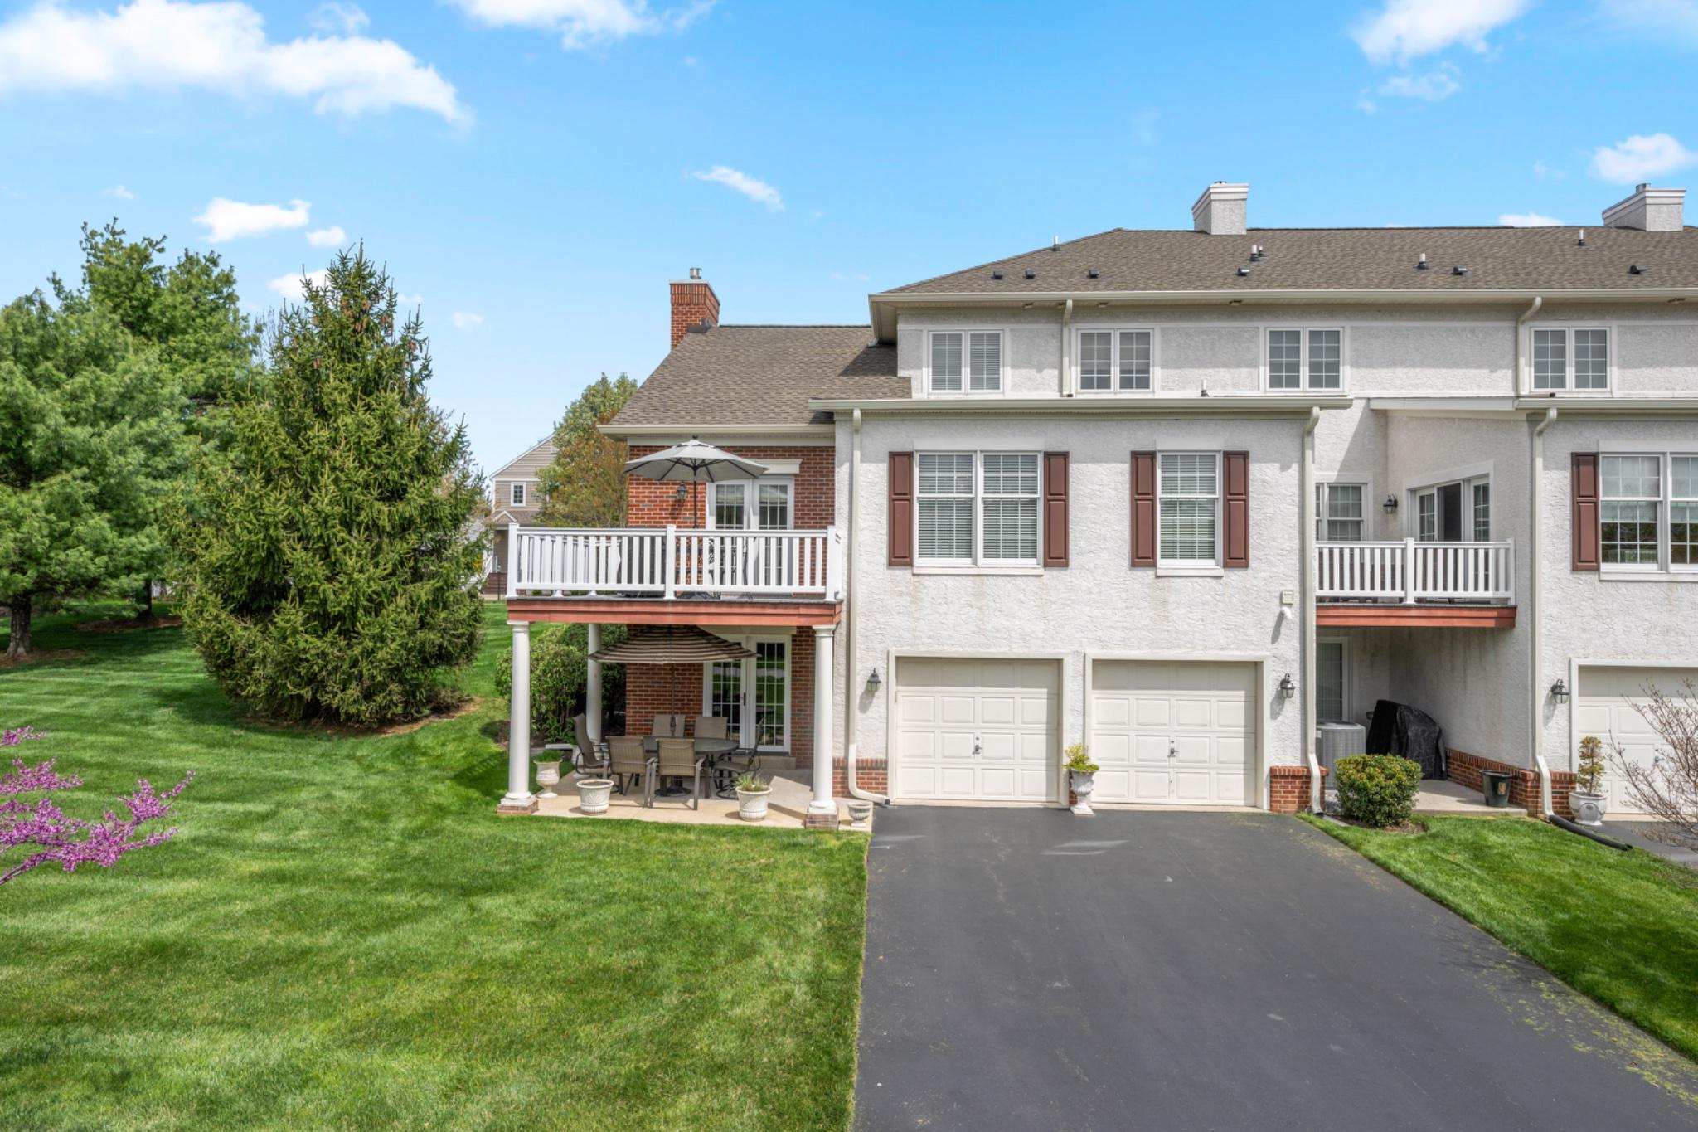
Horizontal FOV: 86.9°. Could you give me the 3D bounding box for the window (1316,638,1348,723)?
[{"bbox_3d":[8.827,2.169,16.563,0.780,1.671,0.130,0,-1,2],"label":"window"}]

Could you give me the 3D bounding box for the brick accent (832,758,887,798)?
[{"bbox_3d":[0.166,3.073,13.010,0.819,0.568,0.160,0,-1,3],"label":"brick accent"}]

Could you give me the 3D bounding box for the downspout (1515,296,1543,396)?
[{"bbox_3d":[12.006,-3.893,15.857,0.140,1.615,0.450,0,-1,3],"label":"downspout"}]

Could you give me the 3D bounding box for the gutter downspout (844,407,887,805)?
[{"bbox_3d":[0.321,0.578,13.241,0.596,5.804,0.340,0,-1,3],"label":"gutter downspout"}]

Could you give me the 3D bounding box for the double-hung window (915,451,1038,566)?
[{"bbox_3d":[1.899,-0.833,13.274,1.813,1.708,0.130,0,-1,2],"label":"double-hung window"}]

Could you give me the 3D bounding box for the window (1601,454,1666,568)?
[{"bbox_3d":[11.241,-0.775,12.880,0.923,1.667,0.130,0,-1,2],"label":"window"}]

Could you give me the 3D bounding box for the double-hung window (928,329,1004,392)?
[{"bbox_3d":[2.220,-3.858,16.984,1.398,1.224,0.130,0,-1,2],"label":"double-hung window"}]

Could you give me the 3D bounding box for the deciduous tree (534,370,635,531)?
[{"bbox_3d":[-6.791,-1.426,26.381,5.000,8.516,5.000,0,-1,3],"label":"deciduous tree"}]

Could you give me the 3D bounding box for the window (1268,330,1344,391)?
[{"bbox_3d":[8.516,-3.852,16.726,1.381,1.170,0.120,0,-1,3],"label":"window"}]

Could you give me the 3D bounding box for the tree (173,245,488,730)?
[{"bbox_3d":[-10.748,-1.902,18.945,5.800,9.684,5.700,0,-1,3],"label":"tree"}]

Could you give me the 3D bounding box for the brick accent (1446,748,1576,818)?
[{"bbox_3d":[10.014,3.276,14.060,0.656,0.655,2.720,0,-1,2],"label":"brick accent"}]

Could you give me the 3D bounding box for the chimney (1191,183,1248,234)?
[{"bbox_3d":[9.335,-8.712,22.524,0.923,1.331,1.340,0,-1,3],"label":"chimney"}]

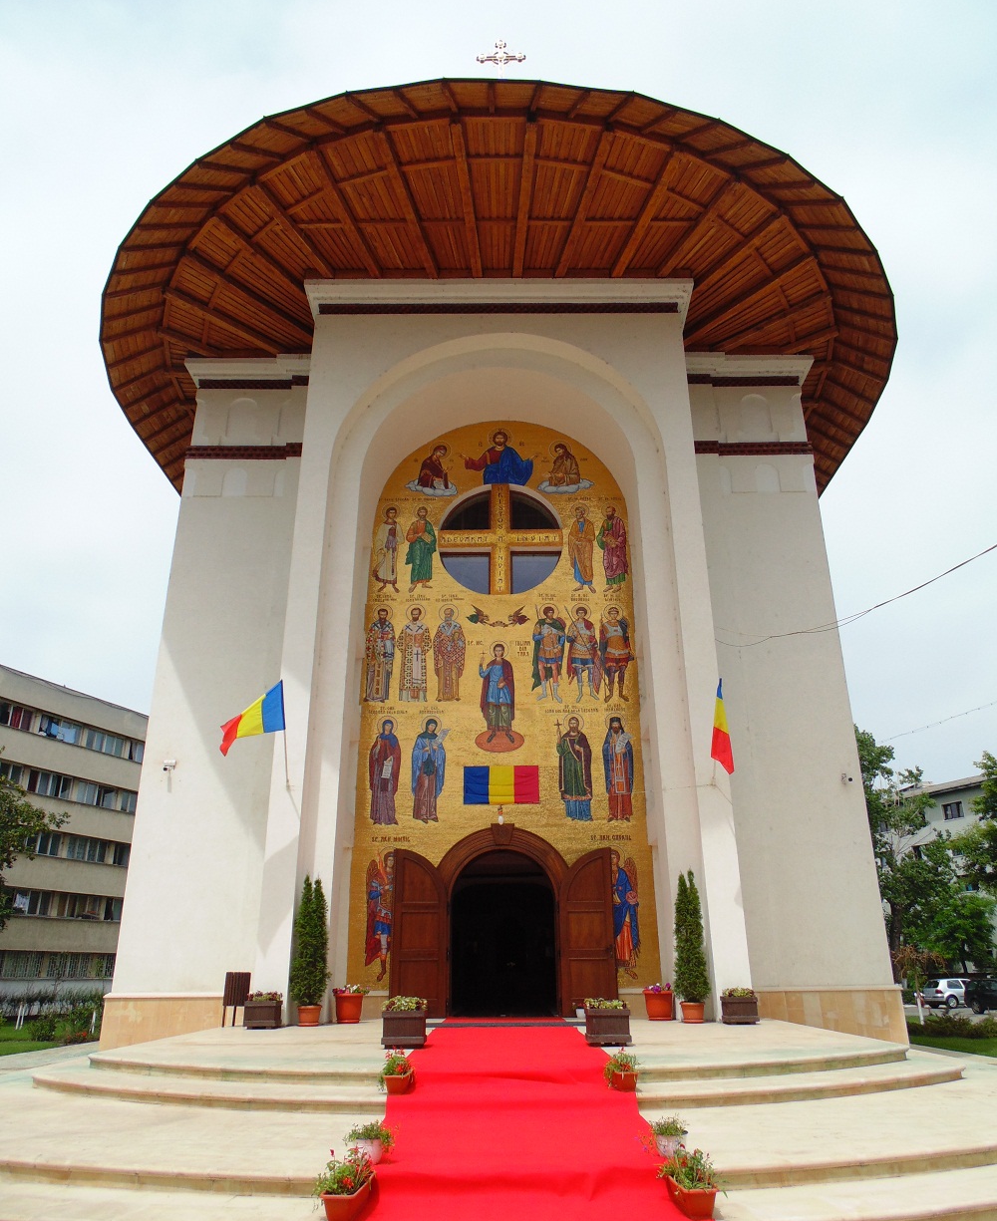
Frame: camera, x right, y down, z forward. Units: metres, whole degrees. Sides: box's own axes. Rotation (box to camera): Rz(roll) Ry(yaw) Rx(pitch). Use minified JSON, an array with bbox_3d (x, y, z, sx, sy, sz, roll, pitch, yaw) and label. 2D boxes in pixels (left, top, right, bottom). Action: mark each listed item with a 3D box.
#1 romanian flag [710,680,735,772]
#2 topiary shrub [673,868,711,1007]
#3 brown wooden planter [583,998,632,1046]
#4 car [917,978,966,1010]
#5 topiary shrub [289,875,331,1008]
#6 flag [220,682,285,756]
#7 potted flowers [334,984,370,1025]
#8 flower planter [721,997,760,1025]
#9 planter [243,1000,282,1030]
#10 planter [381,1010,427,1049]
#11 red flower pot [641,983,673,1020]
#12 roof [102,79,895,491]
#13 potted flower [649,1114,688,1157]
[{"bbox_3d":[4.125,2.134,15.572,0.360,1.680,0.500,0,-23,0],"label":"romanian flag"},{"bbox_3d":[3.222,5.467,14.222,0.580,2.090,0.580,0,-23,0],"label":"topiary shrub"},{"bbox_3d":[1.410,5.292,10.898,0.540,0.540,0.500,0,-23,0],"label":"brown wooden planter"},{"bbox_3d":[26.582,21.907,48.368,4.150,1.440,1.735,3,-23,-8],"label":"car"},{"bbox_3d":[-3.163,5.533,14.238,0.620,2.100,0.600,0,-23,0],"label":"topiary shrub"},{"bbox_3d":[-4.361,1.923,15.077,1.150,1.250,0.450,0,-23,0],"label":"flag"},{"bbox_3d":[-2.535,6.739,14.470,0.570,0.590,0.540,0,-23,0],"label":"potted flowers"},{"bbox_3d":[4.006,6.635,13.993,0.520,0.420,0.470,0,-23,0],"label":"flower planter"},{"bbox_3d":[-3.888,6.687,13.993,0.520,0.420,0.470,0,-23,0],"label":"planter"},{"bbox_3d":[-1.145,5.024,10.136,0.510,0.390,0.510,0,-23,0],"label":"planter"},{"bbox_3d":[2.760,6.769,14.620,0.520,0.570,0.510,0,-23,0],"label":"red flower pot"},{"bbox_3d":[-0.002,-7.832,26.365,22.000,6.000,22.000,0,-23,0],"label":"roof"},{"bbox_3d":[1.123,3.495,5.605,0.240,0.245,0.230,0,-23,0],"label":"potted flower"}]

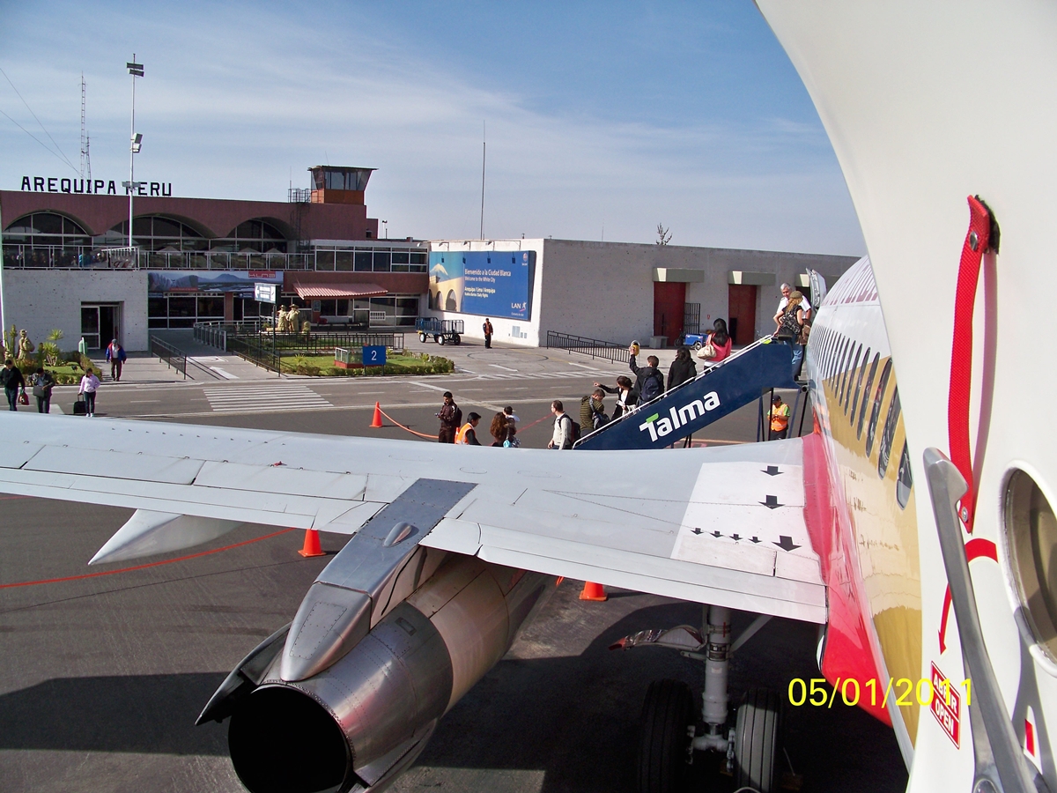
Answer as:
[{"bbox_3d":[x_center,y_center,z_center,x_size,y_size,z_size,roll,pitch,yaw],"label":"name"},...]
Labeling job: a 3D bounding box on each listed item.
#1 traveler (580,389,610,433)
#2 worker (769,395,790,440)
[{"bbox_3d":[1.200,0.680,18.300,0.550,1.620,0.520,0,6,-18],"label":"traveler"},{"bbox_3d":[5.902,0.807,23.902,0.540,1.690,0.380,3,7,13],"label":"worker"}]

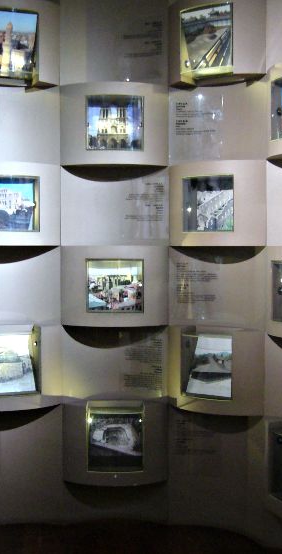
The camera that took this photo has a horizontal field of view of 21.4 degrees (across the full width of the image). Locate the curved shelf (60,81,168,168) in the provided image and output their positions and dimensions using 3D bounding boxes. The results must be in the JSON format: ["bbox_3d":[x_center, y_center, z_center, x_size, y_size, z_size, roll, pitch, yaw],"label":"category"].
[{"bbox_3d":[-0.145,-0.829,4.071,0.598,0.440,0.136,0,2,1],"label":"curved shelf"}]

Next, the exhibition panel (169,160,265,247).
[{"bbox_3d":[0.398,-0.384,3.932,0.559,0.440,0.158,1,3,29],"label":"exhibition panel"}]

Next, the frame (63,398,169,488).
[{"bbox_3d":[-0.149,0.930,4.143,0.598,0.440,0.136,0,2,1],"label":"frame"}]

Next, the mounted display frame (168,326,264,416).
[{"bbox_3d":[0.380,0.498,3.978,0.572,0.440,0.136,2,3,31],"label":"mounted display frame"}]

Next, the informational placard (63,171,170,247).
[{"bbox_3d":[-0.139,-0.394,4.132,0.591,0.440,0.110,0,2,2],"label":"informational placard"}]

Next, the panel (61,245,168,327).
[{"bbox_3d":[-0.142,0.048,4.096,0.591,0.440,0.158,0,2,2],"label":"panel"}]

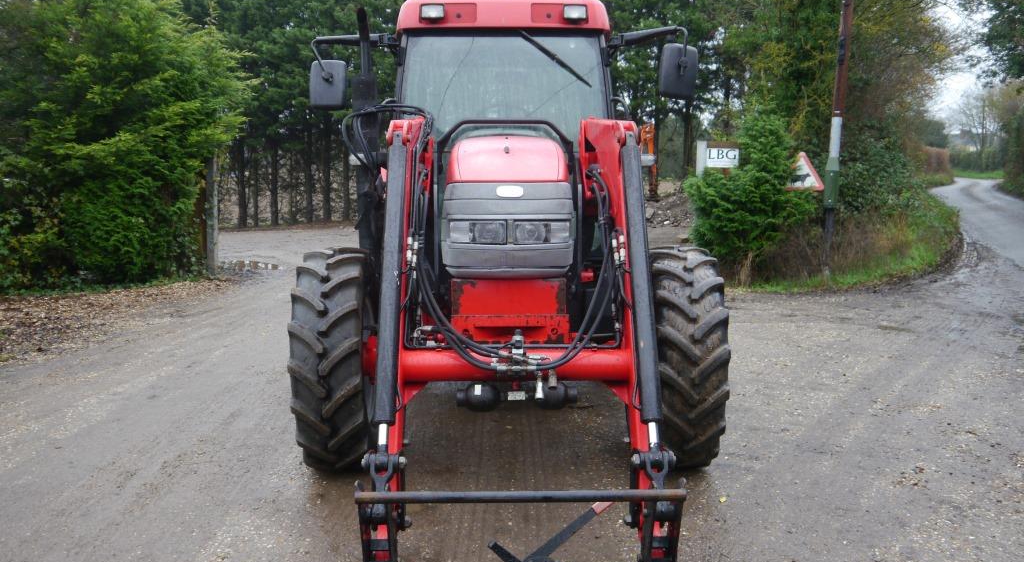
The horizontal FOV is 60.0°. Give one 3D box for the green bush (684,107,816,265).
[{"bbox_3d":[3.420,-1.360,12.800,1.800,2.300,1.750,0,7,0],"label":"green bush"}]

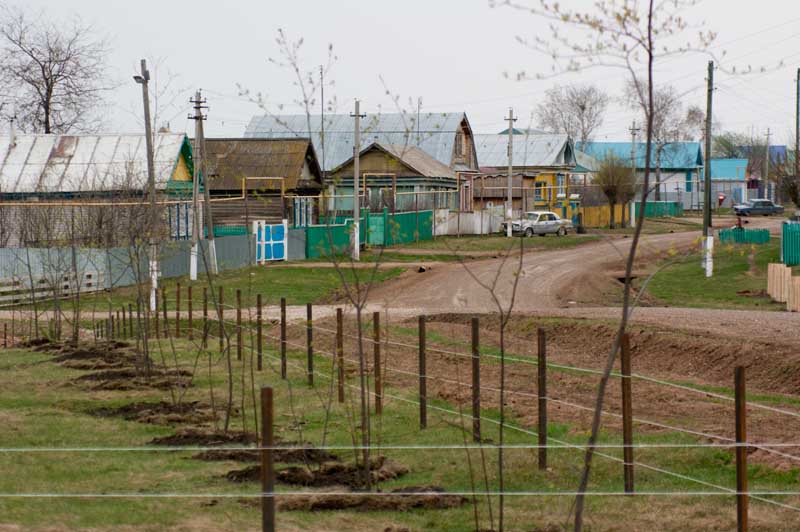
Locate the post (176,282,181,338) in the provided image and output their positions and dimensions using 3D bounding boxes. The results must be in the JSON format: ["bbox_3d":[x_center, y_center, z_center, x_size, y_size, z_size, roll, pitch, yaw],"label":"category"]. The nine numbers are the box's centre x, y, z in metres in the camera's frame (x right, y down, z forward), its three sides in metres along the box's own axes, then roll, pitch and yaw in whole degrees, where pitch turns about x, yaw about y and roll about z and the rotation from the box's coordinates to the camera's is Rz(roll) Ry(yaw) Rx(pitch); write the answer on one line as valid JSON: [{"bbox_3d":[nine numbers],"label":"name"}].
[{"bbox_3d":[-4.323,0.878,65.000,0.070,1.100,0.070,0,1,0],"label":"post"}]

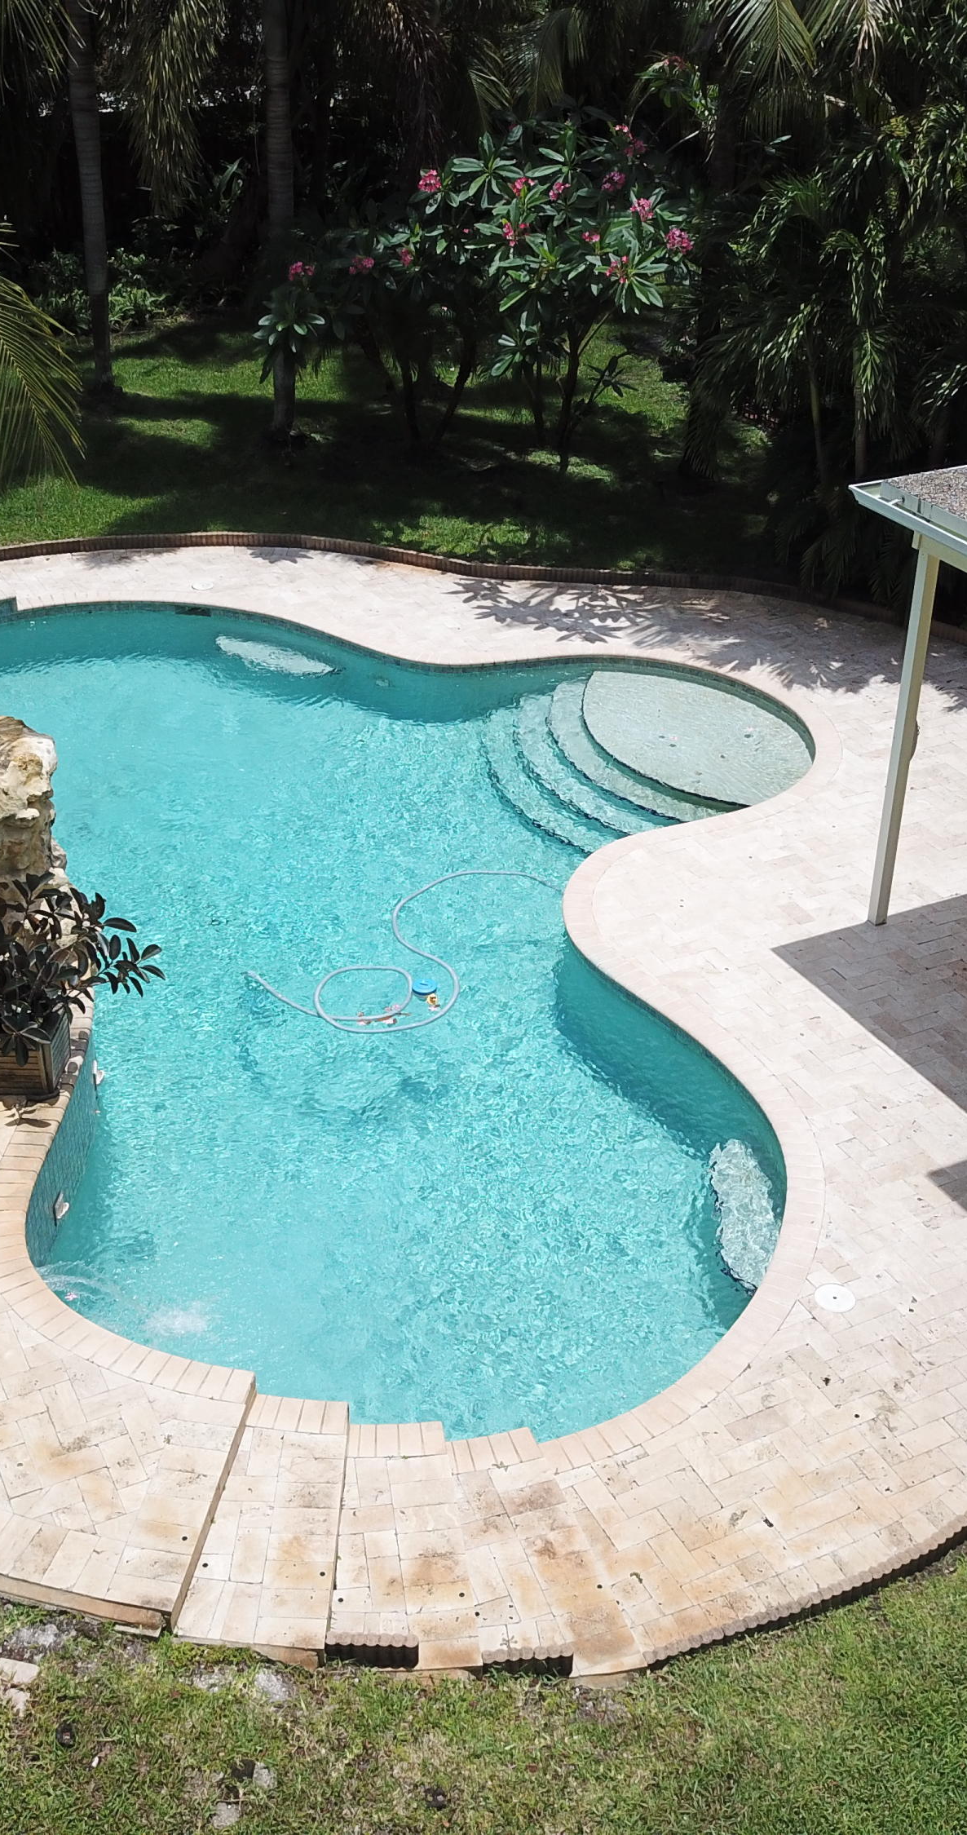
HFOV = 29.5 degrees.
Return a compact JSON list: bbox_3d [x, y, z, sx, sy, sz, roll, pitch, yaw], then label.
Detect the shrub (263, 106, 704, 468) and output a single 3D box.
[{"bbox_3d":[-0.057,-7.429,21.890,5.100,3.900,3.700,0,32,0],"label":"shrub"}]

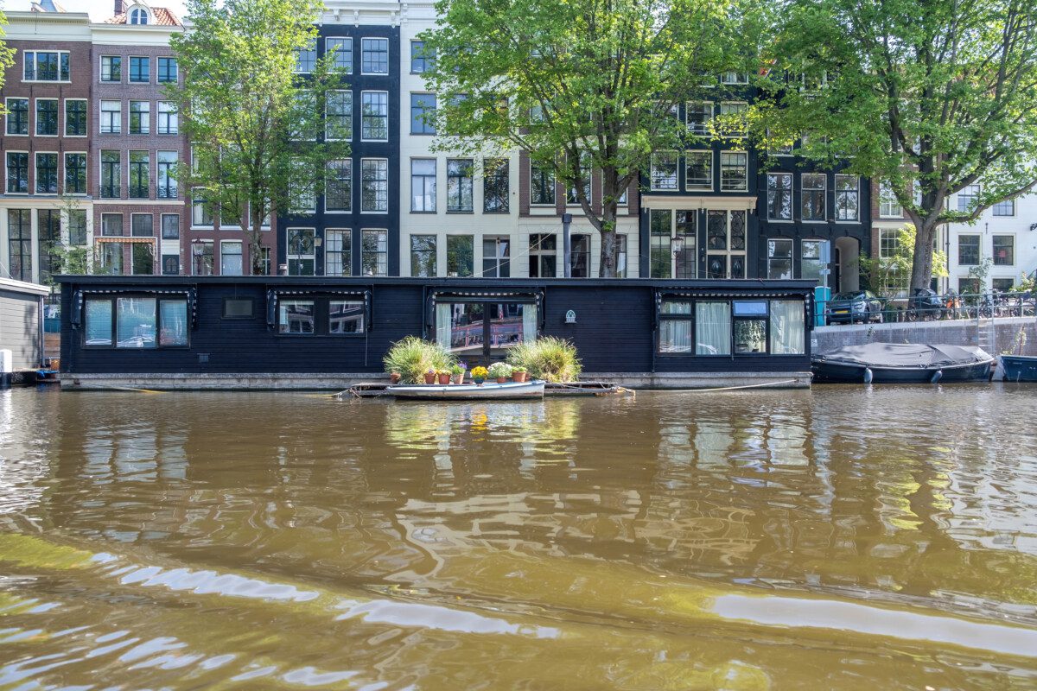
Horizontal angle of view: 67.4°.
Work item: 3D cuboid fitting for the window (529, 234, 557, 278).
[{"bbox_3d":[1.285,-4.576,40.571,1.413,2.525,0.200,0,0,-3],"label":"window"}]

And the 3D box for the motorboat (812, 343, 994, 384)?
[{"bbox_3d":[12.600,0.555,26.500,6.600,1.330,2.250,0,0,-5],"label":"motorboat"}]

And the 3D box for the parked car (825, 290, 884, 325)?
[{"bbox_3d":[14.197,-1.567,32.800,1.700,1.460,3.750,0,0,36],"label":"parked car"}]

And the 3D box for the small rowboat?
[{"bbox_3d":[-1.230,0.985,18.250,3.680,0.470,1.250,0,0,-4],"label":"small rowboat"}]

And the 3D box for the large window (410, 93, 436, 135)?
[{"bbox_3d":[-4.577,-11.131,37.412,1.280,2.016,0.200,0,0,-3],"label":"large window"}]

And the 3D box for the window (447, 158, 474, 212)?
[{"bbox_3d":[-2.813,-7.731,37.504,1.334,2.667,0.200,0,0,-3],"label":"window"}]

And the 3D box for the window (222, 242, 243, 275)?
[{"bbox_3d":[-14.601,-4.411,39.697,1.193,1.985,0.200,0,0,-3],"label":"window"}]

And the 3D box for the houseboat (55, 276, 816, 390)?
[{"bbox_3d":[-2.129,-0.334,24.118,21.127,3.108,5.100,0,0,-4],"label":"houseboat"}]

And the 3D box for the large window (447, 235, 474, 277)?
[{"bbox_3d":[-3.025,-4.493,40.334,1.414,2.488,0.200,0,0,-3],"label":"large window"}]

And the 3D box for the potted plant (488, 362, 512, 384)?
[{"bbox_3d":[-0.475,0.697,19.900,0.590,0.564,0.590,0,0,0],"label":"potted plant"}]

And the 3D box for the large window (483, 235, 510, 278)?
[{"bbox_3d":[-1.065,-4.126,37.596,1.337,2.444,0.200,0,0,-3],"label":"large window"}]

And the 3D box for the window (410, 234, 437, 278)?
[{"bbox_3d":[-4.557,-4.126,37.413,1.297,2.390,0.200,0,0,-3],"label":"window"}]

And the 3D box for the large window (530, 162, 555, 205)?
[{"bbox_3d":[1.274,-8.543,40.570,1.391,2.525,0.200,0,0,-3],"label":"large window"}]

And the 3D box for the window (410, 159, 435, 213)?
[{"bbox_3d":[-4.929,-8.225,40.229,1.347,2.816,0.200,0,0,-3],"label":"window"}]

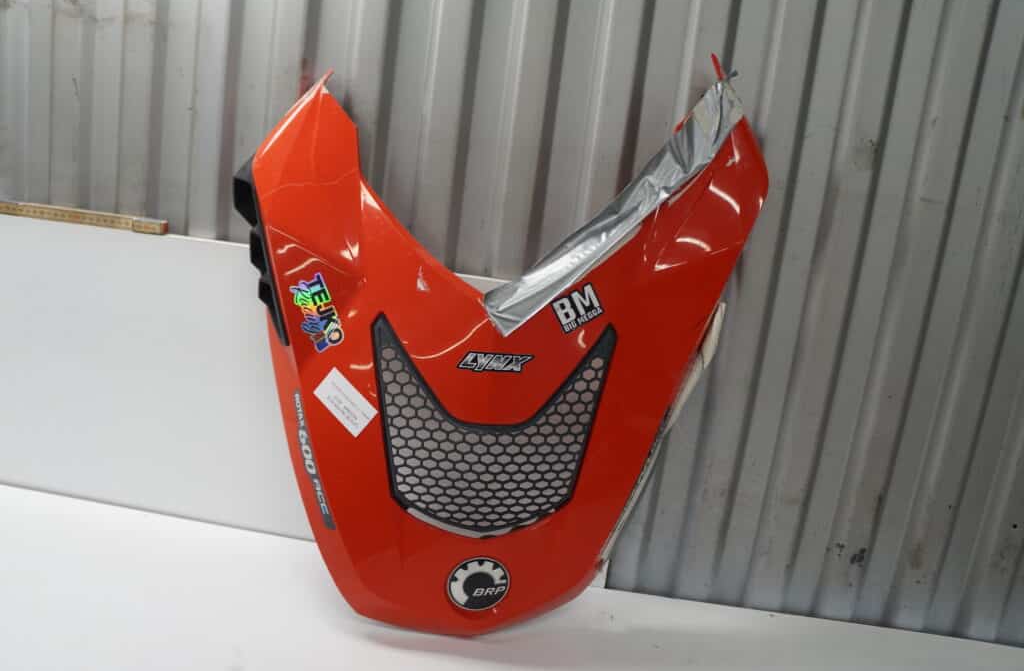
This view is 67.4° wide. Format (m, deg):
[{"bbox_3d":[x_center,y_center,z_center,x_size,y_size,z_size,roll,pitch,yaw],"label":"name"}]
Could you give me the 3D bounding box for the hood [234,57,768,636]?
[{"bbox_3d":[-0.028,0.015,0.990,0.650,0.735,0.175,3,-2,8],"label":"hood"}]

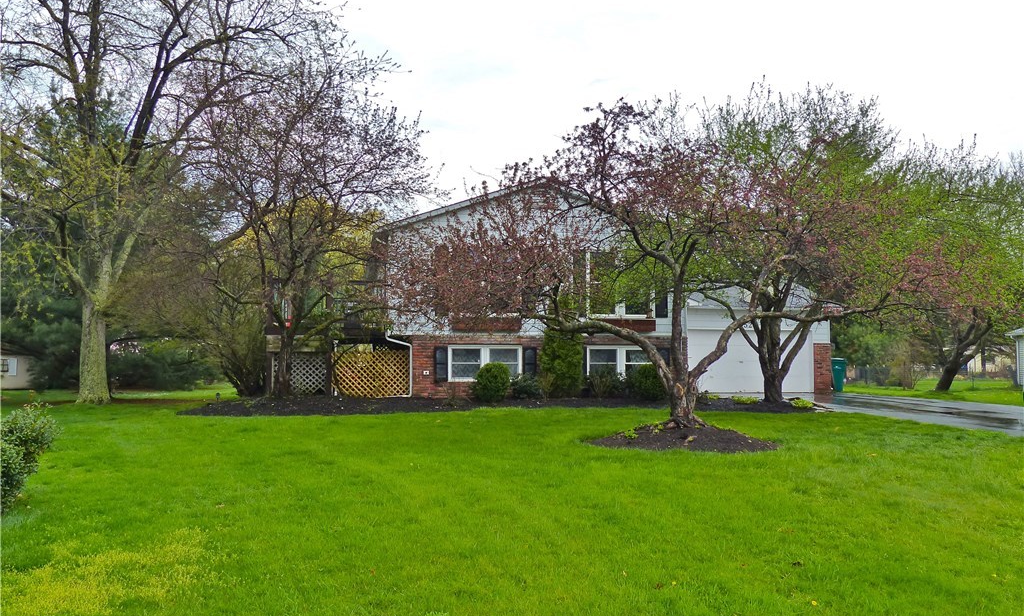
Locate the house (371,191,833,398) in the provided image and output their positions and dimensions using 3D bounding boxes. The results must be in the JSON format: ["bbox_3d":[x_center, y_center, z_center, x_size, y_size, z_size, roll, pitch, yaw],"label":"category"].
[{"bbox_3d":[3.336,-0.131,29.212,15.648,5.838,13.000,0,-3,-8],"label":"house"}]

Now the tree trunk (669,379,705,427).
[{"bbox_3d":[2.897,1.572,14.200,0.620,0.820,0.550,0,-3,-8],"label":"tree trunk"}]

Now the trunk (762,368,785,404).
[{"bbox_3d":[6.963,2.073,22.800,0.550,0.930,0.520,0,-3,-8],"label":"trunk"}]

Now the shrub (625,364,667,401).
[{"bbox_3d":[3.493,1.934,22.200,1.050,0.940,1.000,0,-3,-8],"label":"shrub"}]

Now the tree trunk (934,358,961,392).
[{"bbox_3d":[14.823,2.289,29.200,0.820,1.120,0.600,0,-3,-8],"label":"tree trunk"}]

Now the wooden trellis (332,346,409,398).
[{"bbox_3d":[-3.628,1.672,22.150,1.920,1.280,0.080,0,-3,-8],"label":"wooden trellis"}]

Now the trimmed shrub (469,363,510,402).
[{"bbox_3d":[-0.529,1.876,21.600,0.980,0.980,0.950,0,-3,-8],"label":"trimmed shrub"}]

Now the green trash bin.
[{"bbox_3d":[11.244,2.338,29.500,0.620,1.150,0.720,0,-3,-8],"label":"green trash bin"}]

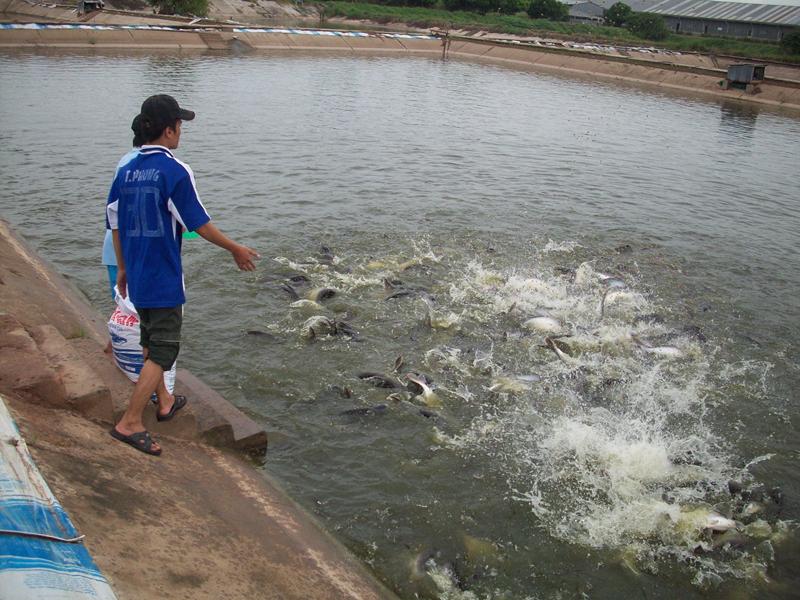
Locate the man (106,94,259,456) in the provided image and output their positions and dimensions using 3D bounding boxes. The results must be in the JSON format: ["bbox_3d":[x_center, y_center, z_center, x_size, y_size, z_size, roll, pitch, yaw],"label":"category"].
[{"bbox_3d":[-1.034,-0.172,4.029,0.580,1.670,0.640,18,24,37],"label":"man"}]

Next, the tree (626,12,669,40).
[{"bbox_3d":[19.136,-21.146,66.112,3.300,2.150,2.900,8,19,14],"label":"tree"}]

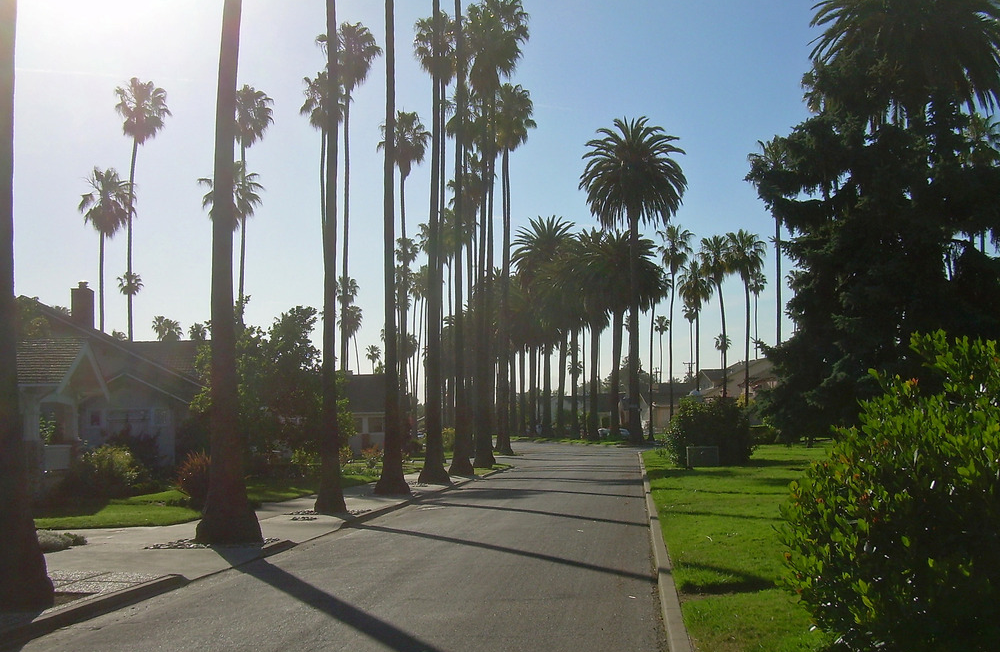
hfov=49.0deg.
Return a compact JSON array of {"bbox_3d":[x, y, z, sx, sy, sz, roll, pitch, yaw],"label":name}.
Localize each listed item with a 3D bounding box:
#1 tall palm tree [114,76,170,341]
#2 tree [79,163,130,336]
[{"bbox_3d":[-17.347,-3.054,52.469,2.720,18.270,2.720,0,-5,0],"label":"tall palm tree"},{"bbox_3d":[-20.589,-0.920,57.295,2.950,15.160,2.950,0,-5,0],"label":"tree"}]

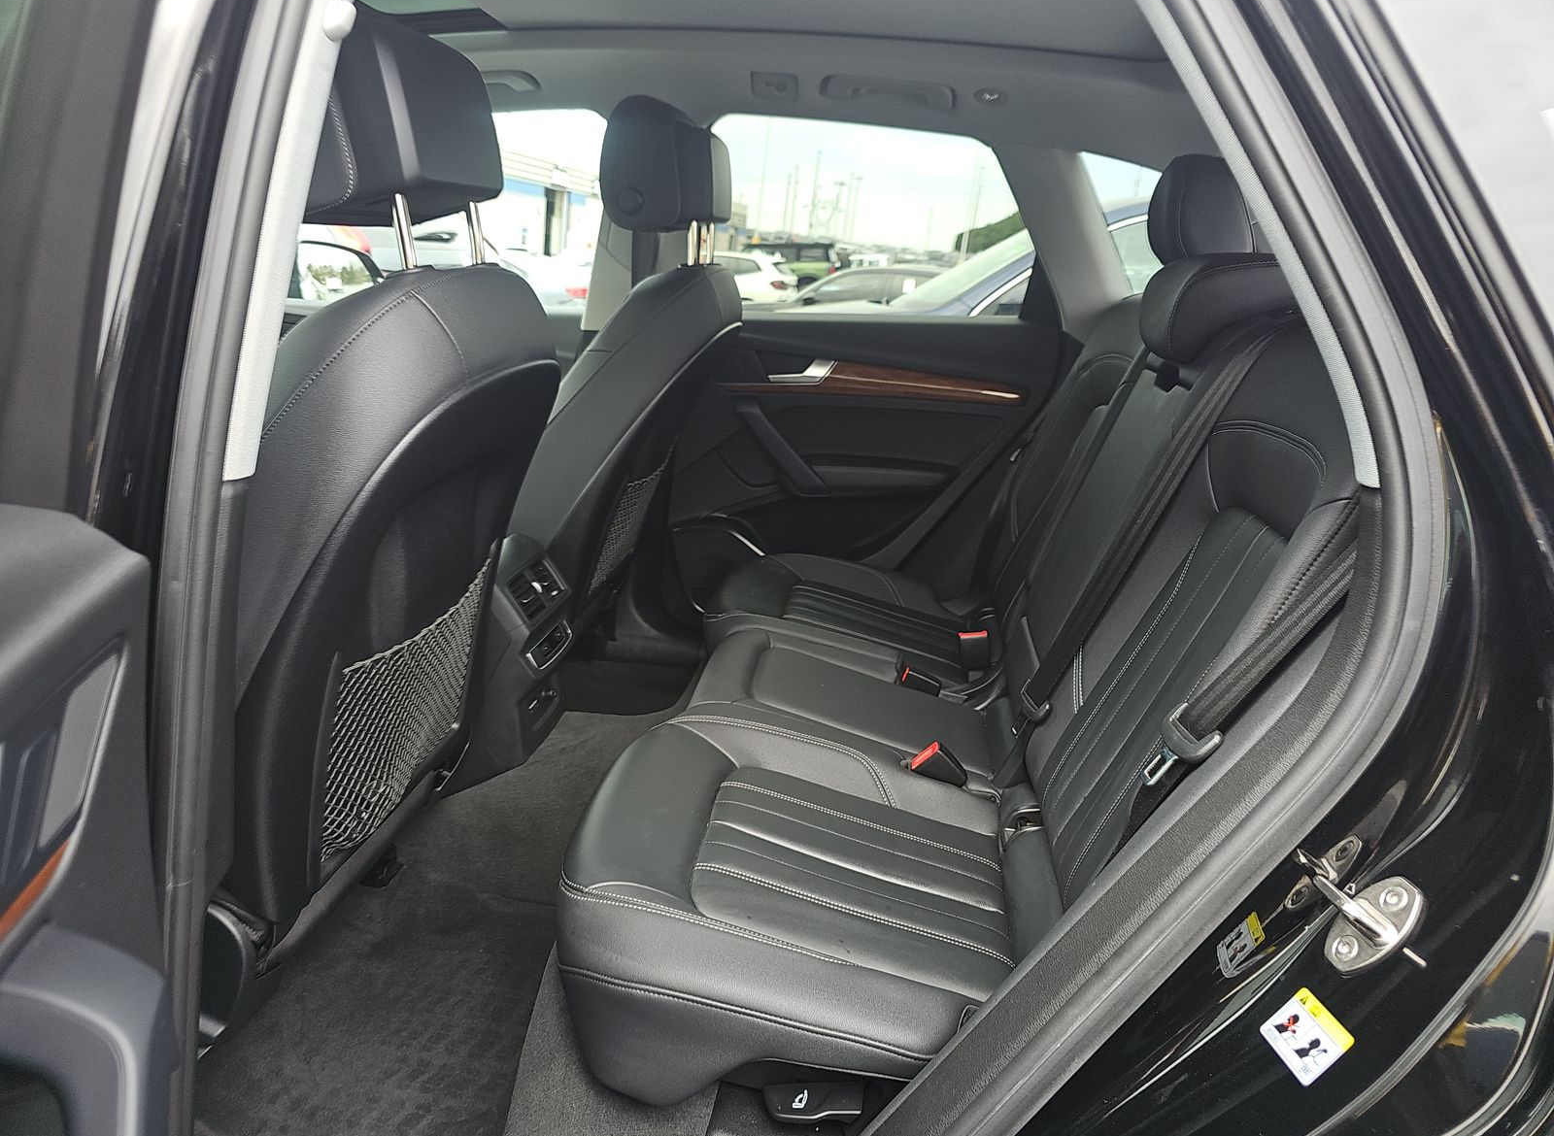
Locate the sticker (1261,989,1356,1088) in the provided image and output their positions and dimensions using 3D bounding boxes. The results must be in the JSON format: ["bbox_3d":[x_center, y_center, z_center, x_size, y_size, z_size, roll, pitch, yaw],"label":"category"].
[{"bbox_3d":[0.342,0.302,0.665,0.002,0.043,0.051,37,9,-19],"label":"sticker"}]

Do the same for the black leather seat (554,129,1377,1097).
[{"bbox_3d":[0.255,-0.079,1.418,0.840,1.000,1.250,5,18,6],"label":"black leather seat"}]

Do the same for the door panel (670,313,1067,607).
[{"bbox_3d":[0.181,-0.214,2.166,0.820,0.620,0.140,5,18,6],"label":"door panel"}]

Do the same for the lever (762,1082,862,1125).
[{"bbox_3d":[0.038,0.538,1.038,0.100,0.035,0.032,5,18,6],"label":"lever"}]

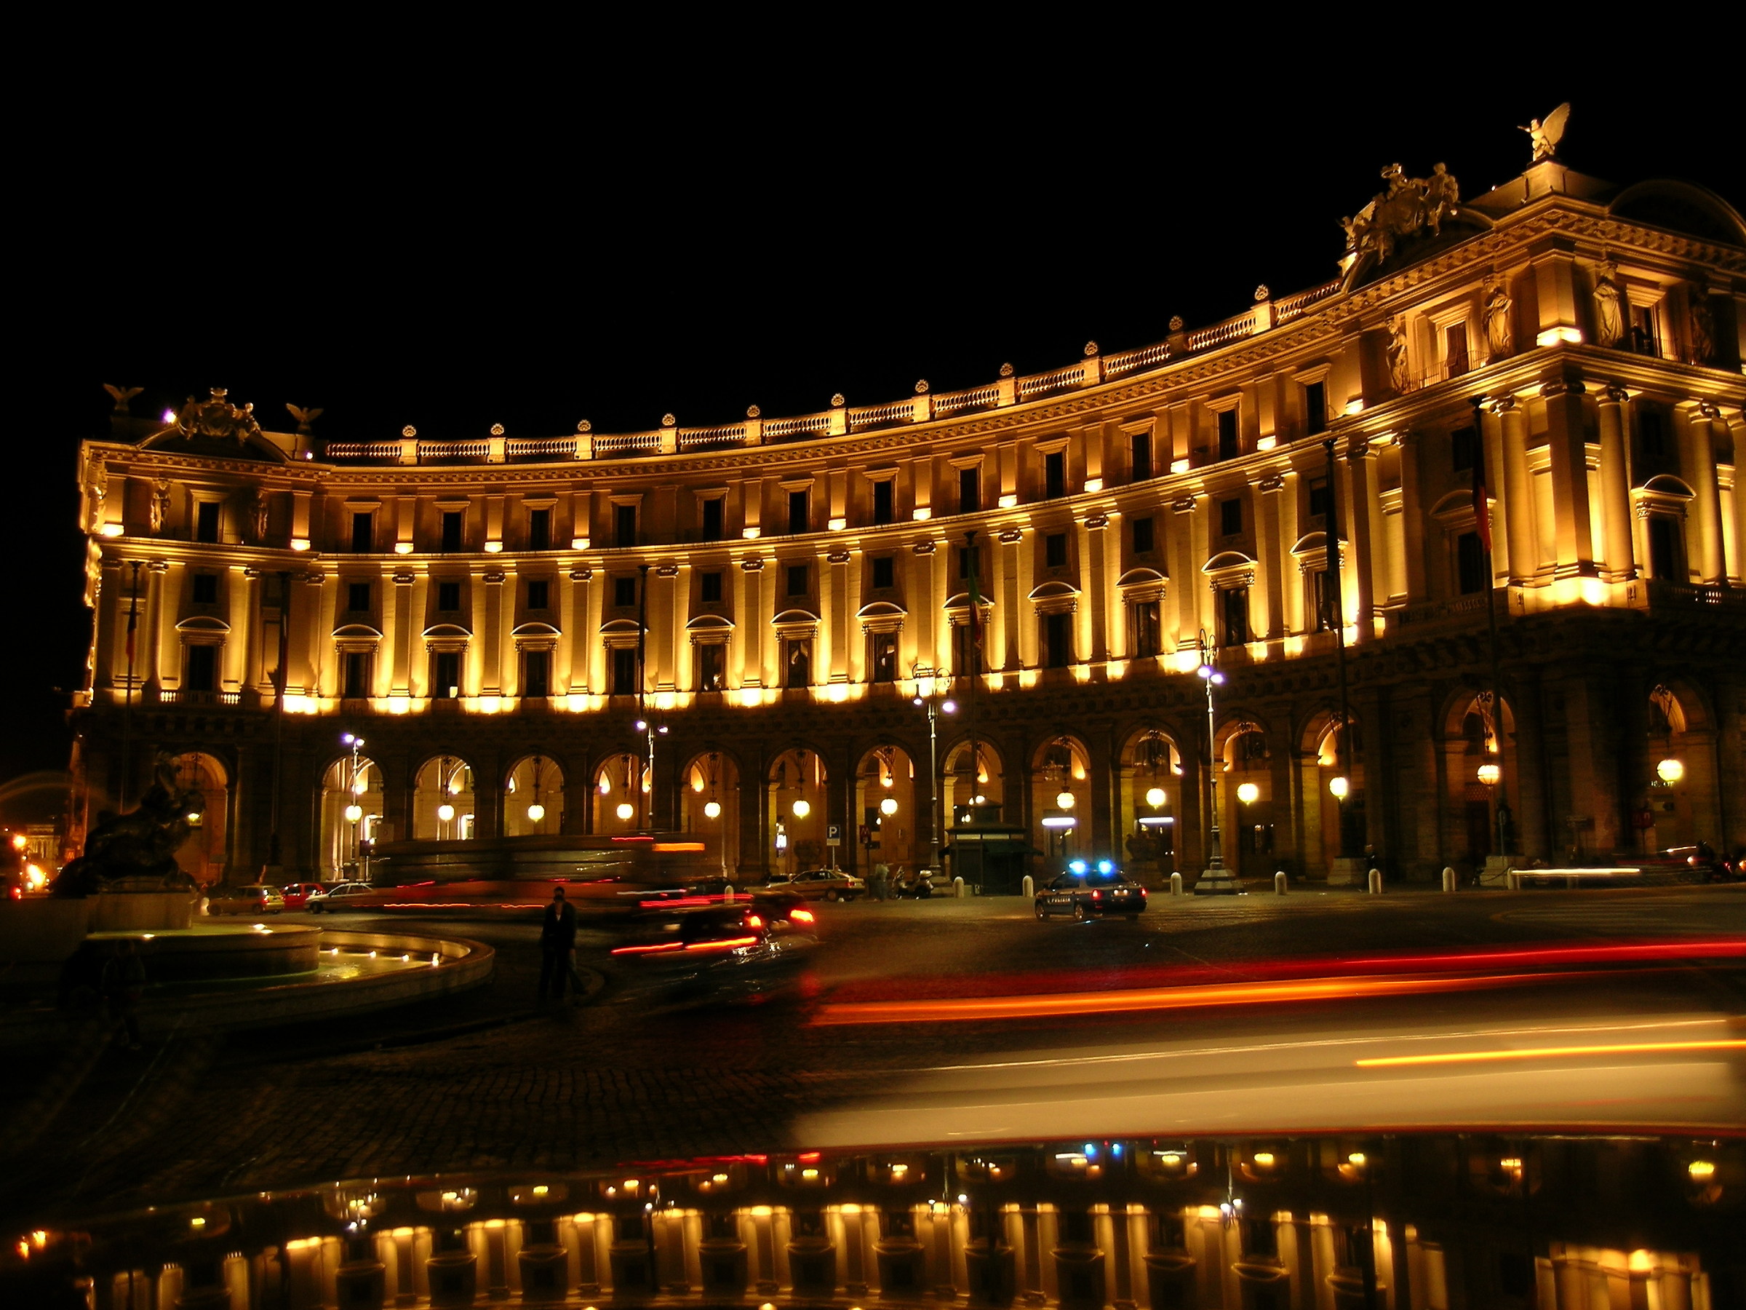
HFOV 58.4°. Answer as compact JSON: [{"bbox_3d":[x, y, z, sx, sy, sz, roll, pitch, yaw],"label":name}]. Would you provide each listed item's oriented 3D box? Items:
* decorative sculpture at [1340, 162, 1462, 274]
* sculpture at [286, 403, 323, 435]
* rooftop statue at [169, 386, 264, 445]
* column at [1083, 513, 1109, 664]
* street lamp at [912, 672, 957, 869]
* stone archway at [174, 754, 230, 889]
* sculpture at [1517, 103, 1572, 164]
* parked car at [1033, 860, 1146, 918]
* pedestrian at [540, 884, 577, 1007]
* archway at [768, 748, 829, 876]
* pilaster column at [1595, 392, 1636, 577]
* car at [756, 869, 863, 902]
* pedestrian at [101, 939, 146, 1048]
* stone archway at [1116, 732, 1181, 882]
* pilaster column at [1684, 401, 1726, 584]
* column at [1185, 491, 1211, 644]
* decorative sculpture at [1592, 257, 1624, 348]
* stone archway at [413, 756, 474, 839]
[{"bbox_3d":[23.837,-19.767,70.698,1.500,3.400,5.100,3,-8,-26],"label":"decorative sculpture"},{"bbox_3d":[-41.623,-17.290,114.557,2.450,2.174,1.300,4,-8,-30],"label":"sculpture"},{"bbox_3d":[-46.268,-16.851,110.379,5.797,3.715,1.500,4,-8,-30],"label":"rooftop statue"},{"bbox_3d":[12.575,-3.712,87.883,1.280,8.491,0.500,-7,-10,43],"label":"column"},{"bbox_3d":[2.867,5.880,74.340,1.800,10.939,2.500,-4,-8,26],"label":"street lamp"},{"bbox_3d":[-43.582,10.550,100.653,4.150,8.680,1.300,3,-8,-27],"label":"stone archway"},{"bbox_3d":[31.199,-24.302,72.916,1.400,2.592,2.150,3,-8,-25],"label":"sculpture"},{"bbox_3d":[6.299,6.866,45.496,1.760,1.540,4.420,2,-8,-19],"label":"parked car"},{"bbox_3d":[-4.615,4.255,22.900,0.540,1.740,0.400,0,-7,-7],"label":"pedestrian"},{"bbox_3d":[-4.379,10.034,98.359,4.200,8.293,1.100,-4,-8,22],"label":"archway"},{"bbox_3d":[30.895,-7.122,64.785,1.000,8.400,0.950,2,-8,-23],"label":"pilaster column"},{"bbox_3d":[-2.681,10.038,68.288,4.450,1.430,1.720,-5,-8,29],"label":"car"},{"bbox_3d":[-8.831,3.993,18.421,0.460,1.340,0.440,4,-9,-35],"label":"pedestrian"},{"bbox_3d":[15.468,8.074,84.728,1.100,8.293,4.200,6,-10,-43],"label":"stone archway"},{"bbox_3d":[38.920,-7.631,73.200,1.250,8.548,1.150,3,-8,-27],"label":"pilaster column"},{"bbox_3d":[18.981,-5.020,90.858,0.500,8.772,1.250,6,-10,-41],"label":"column"},{"bbox_3d":[29.617,-14.270,63.184,1.100,3.895,0.850,3,-8,-26],"label":"decorative sculpture"},{"bbox_3d":[-28.750,11.039,105.278,4.170,8.560,1.300,0,-7,-2],"label":"stone archway"}]

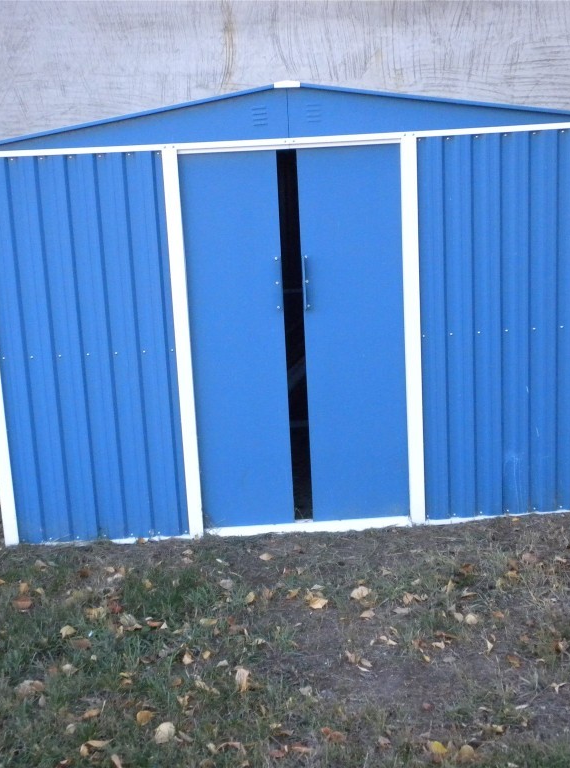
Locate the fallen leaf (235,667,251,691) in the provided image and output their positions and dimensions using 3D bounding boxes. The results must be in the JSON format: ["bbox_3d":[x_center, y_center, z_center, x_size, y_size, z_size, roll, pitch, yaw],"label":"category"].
[{"bbox_3d":[-0.125,0.892,3.304,0.044,0.039,0.085,-3,12,0],"label":"fallen leaf"}]

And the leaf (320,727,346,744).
[{"bbox_3d":[0.129,0.958,2.983,0.067,0.021,0.050,-3,12,0],"label":"leaf"}]

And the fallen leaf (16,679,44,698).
[{"bbox_3d":[-0.773,0.925,3.328,0.074,0.028,0.065,-3,12,0],"label":"fallen leaf"}]

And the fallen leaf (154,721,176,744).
[{"bbox_3d":[-0.333,0.965,3.031,0.052,0.033,0.065,-3,12,0],"label":"fallen leaf"}]

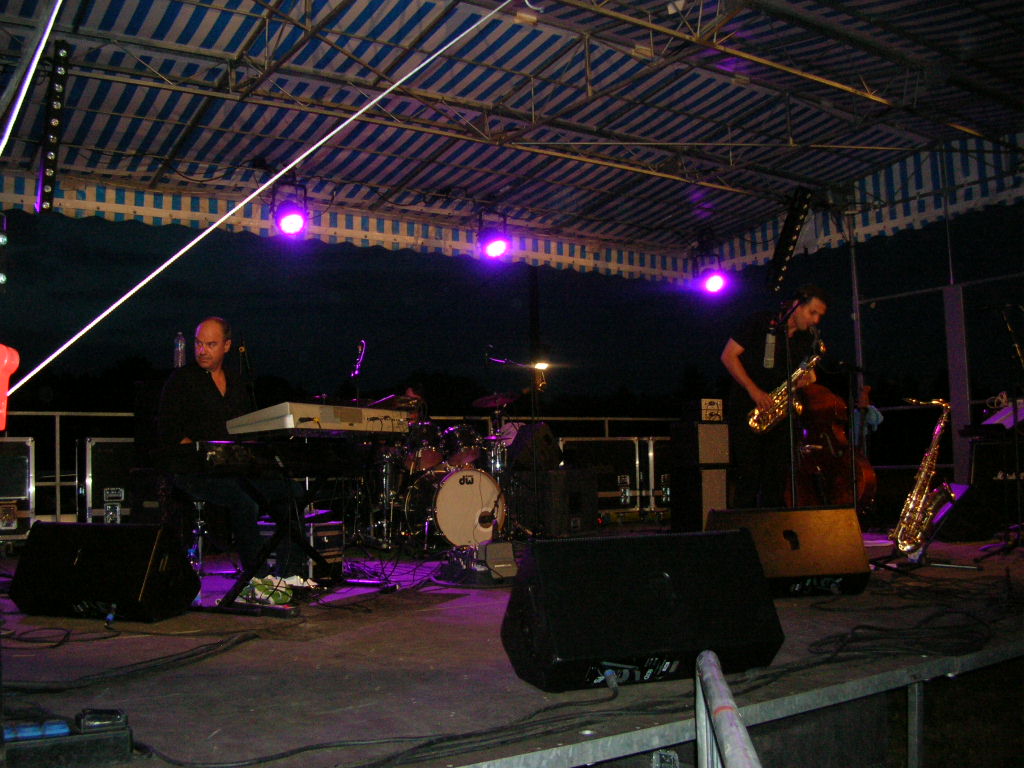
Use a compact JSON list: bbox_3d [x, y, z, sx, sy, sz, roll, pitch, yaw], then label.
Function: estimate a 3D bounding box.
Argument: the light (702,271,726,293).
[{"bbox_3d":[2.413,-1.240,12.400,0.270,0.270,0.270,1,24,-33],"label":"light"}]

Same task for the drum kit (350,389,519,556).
[{"bbox_3d":[-0.595,0.642,7.866,1.220,1.170,1.100,1,-6,-33],"label":"drum kit"}]

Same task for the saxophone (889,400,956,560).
[{"bbox_3d":[2.144,0.472,5.400,0.380,0.820,0.210,15,-5,6],"label":"saxophone"}]

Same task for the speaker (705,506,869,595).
[{"bbox_3d":[1.204,0.726,4.561,0.680,0.355,0.490,-1,-5,-6],"label":"speaker"}]

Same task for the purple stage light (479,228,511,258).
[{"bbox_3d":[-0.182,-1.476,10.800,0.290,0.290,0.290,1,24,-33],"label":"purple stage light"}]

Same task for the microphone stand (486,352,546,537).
[{"bbox_3d":[0.004,0.490,8.055,0.600,1.466,0.500,-3,-5,17],"label":"microphone stand"}]

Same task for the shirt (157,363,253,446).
[{"bbox_3d":[-1.402,0.175,4.720,0.450,0.560,0.310,2,-6,-41],"label":"shirt"}]

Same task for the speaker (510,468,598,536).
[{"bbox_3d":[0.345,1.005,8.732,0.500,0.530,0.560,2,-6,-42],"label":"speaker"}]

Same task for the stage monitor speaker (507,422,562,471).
[{"bbox_3d":[0.218,0.557,8.727,0.400,0.370,0.500,-4,-5,21],"label":"stage monitor speaker"}]

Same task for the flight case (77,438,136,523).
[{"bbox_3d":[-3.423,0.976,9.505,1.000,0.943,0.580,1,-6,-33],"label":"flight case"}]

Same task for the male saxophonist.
[{"bbox_3d":[1.481,0.223,5.872,0.480,1.554,0.530,-6,-6,41],"label":"male saxophonist"}]

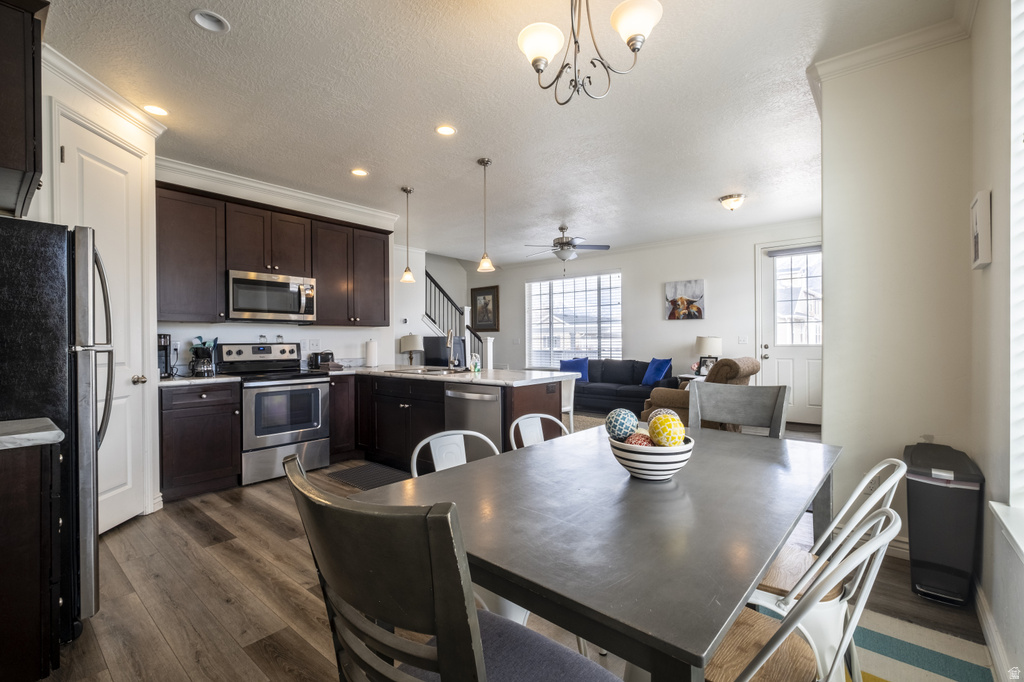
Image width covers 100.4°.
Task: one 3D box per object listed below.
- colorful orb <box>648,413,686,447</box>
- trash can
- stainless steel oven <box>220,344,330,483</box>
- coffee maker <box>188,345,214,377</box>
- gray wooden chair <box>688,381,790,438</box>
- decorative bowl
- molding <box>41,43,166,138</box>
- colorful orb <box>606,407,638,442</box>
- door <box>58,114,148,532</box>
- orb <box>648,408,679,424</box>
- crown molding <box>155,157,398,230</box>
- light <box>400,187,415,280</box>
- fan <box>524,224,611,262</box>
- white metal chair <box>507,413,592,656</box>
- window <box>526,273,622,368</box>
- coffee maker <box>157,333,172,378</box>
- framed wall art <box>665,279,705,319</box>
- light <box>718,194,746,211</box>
[{"bbox_3d":[0.470,0.273,1.290,0.100,0.100,0.100,0,0,39],"label":"colorful orb"},{"bbox_3d":[2.073,0.848,2.071,0.250,0.650,0.360,0,0,39],"label":"trash can"},{"bbox_3d":[-2.248,0.604,4.046,0.670,1.200,0.740,0,0,43],"label":"stainless steel oven"},{"bbox_3d":[-2.648,0.177,3.659,0.220,0.255,0.180,0,0,43],"label":"coffee maker"},{"bbox_3d":[1.058,0.723,2.134,0.490,0.950,0.560,0,0,43],"label":"gray wooden chair"},{"bbox_3d":[0.442,0.371,1.360,0.260,0.118,0.260,-1,0,0],"label":"decorative bowl"},{"bbox_3d":[-2.561,-1.533,2.717,0.090,0.100,0.930,0,0,-4],"label":"molding"},{"bbox_3d":[0.348,0.266,1.355,0.100,0.100,0.100,-1,0,0],"label":"colorful orb"},{"bbox_3d":[-2.596,-0.048,2.728,0.050,2.500,0.610,0,0,-4],"label":"door"},{"bbox_3d":[0.520,0.287,1.460,0.108,0.108,0.108,0,0,43],"label":"orb"},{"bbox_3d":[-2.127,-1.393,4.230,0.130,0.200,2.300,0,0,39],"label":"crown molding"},{"bbox_3d":[-1.046,-1.053,4.284,0.150,0.950,0.150,-1,0,0],"label":"light"},{"bbox_3d":[0.758,-1.402,6.100,1.300,0.500,1.300,0,0,43],"label":"fan"},{"bbox_3d":[0.302,0.777,1.928,0.510,0.850,0.450,0,0,43],"label":"white metal chair"},{"bbox_3d":[1.105,-0.325,8.056,2.079,1.719,0.100,0,0,39],"label":"window"},{"bbox_3d":[-2.930,0.129,3.506,0.250,0.350,0.170,0,0,39],"label":"coffee maker"},{"bbox_3d":[2.897,-0.678,7.128,0.620,0.640,0.040,0,0,43],"label":"framed wall art"},{"bbox_3d":[2.435,-1.520,4.715,0.300,0.140,0.300,0,0,39],"label":"light"}]

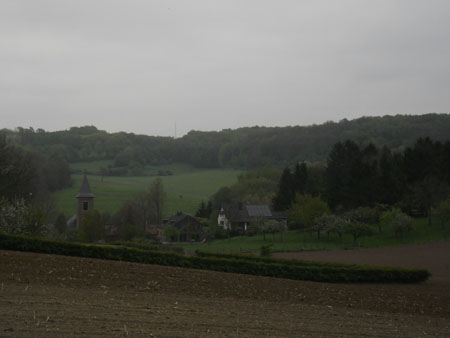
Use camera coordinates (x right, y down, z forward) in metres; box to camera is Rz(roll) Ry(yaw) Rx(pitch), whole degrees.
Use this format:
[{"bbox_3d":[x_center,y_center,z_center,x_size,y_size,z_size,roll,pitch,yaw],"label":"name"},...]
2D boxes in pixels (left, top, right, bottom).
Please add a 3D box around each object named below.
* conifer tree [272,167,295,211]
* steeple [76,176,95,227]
[{"bbox_3d":[17.430,6.590,240.000,7.000,14.800,7.000,0,0,0],"label":"conifer tree"},{"bbox_3d":[-45.120,11.320,265.000,5.500,19.000,5.500,0,0,-19],"label":"steeple"}]

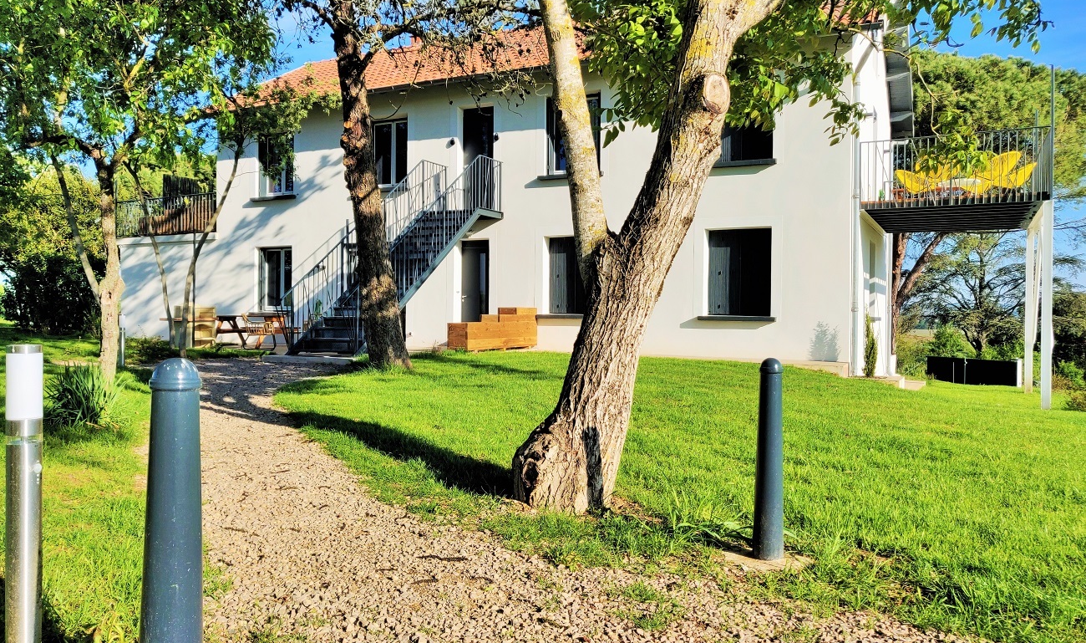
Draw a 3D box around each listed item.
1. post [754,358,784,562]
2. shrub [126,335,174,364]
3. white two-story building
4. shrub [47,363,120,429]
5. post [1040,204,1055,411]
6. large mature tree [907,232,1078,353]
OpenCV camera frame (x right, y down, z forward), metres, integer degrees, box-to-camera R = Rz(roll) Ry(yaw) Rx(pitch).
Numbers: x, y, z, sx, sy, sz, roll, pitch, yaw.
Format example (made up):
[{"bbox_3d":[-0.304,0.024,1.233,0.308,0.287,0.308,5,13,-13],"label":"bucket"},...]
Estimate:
[{"bbox_3d":[0.974,0.587,3.380,0.125,0.860,0.125,0,1,0],"label":"post"},{"bbox_3d":[-6.769,0.482,13.500,0.850,0.500,0.750,0,1,0],"label":"shrub"},{"bbox_3d":[-1.225,-3.279,20.680,19.600,8.000,9.400,1,1,28],"label":"white two-story building"},{"bbox_3d":[-3.808,0.608,6.500,0.580,0.530,0.550,0,1,0],"label":"shrub"},{"bbox_3d":[7.910,-0.266,12.300,0.150,3.300,0.150,1,1,28],"label":"post"},{"bbox_3d":[23.308,-2.196,41.000,9.000,8.200,9.000,0,1,0],"label":"large mature tree"}]

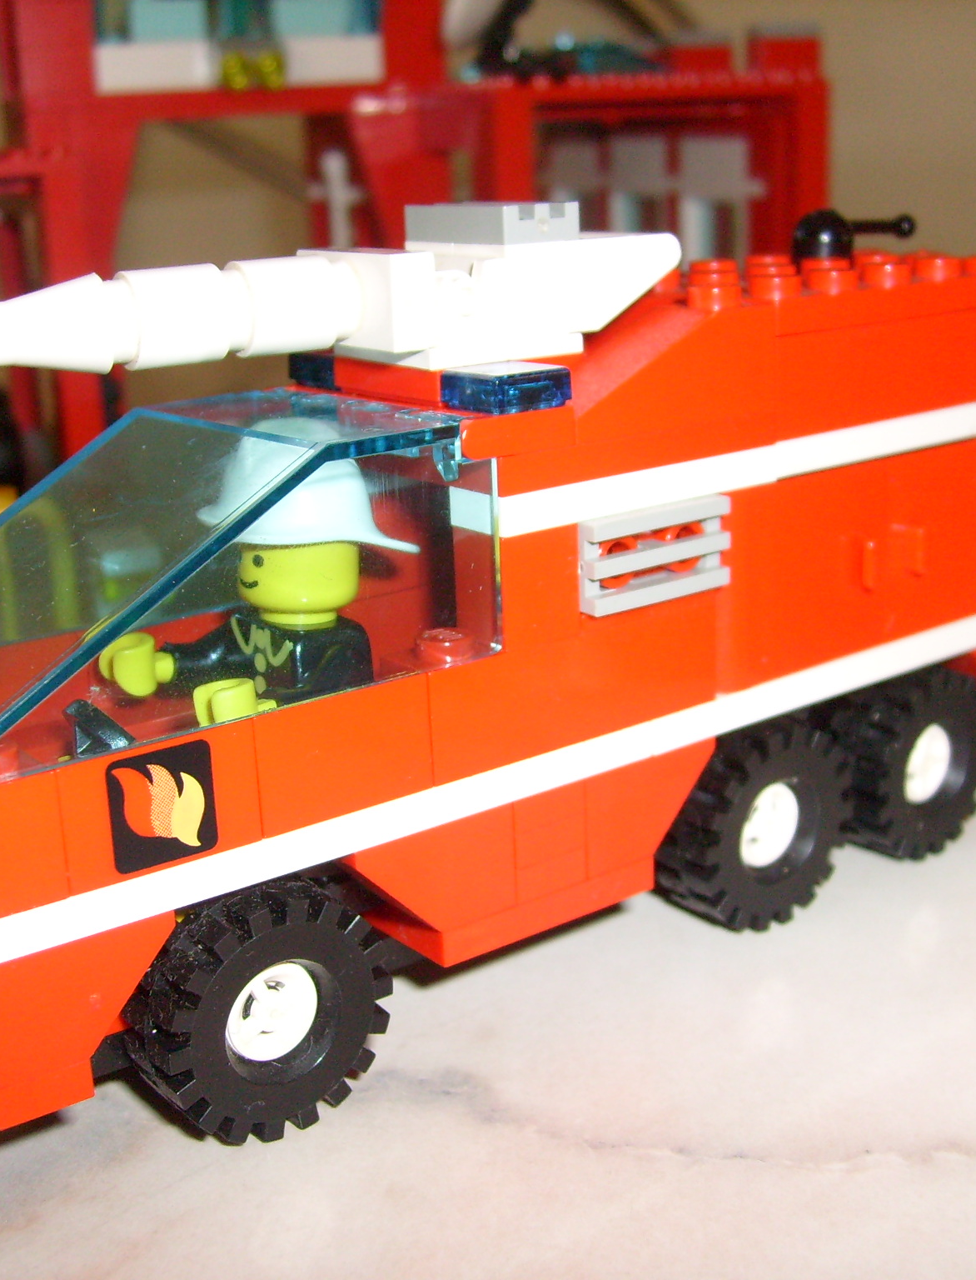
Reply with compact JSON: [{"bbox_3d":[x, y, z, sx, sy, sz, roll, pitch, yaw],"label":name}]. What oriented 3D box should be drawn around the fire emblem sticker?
[{"bbox_3d":[-0.023,0.012,0.124,0.008,0.008,0.001,-14,20,-36],"label":"fire emblem sticker"}]

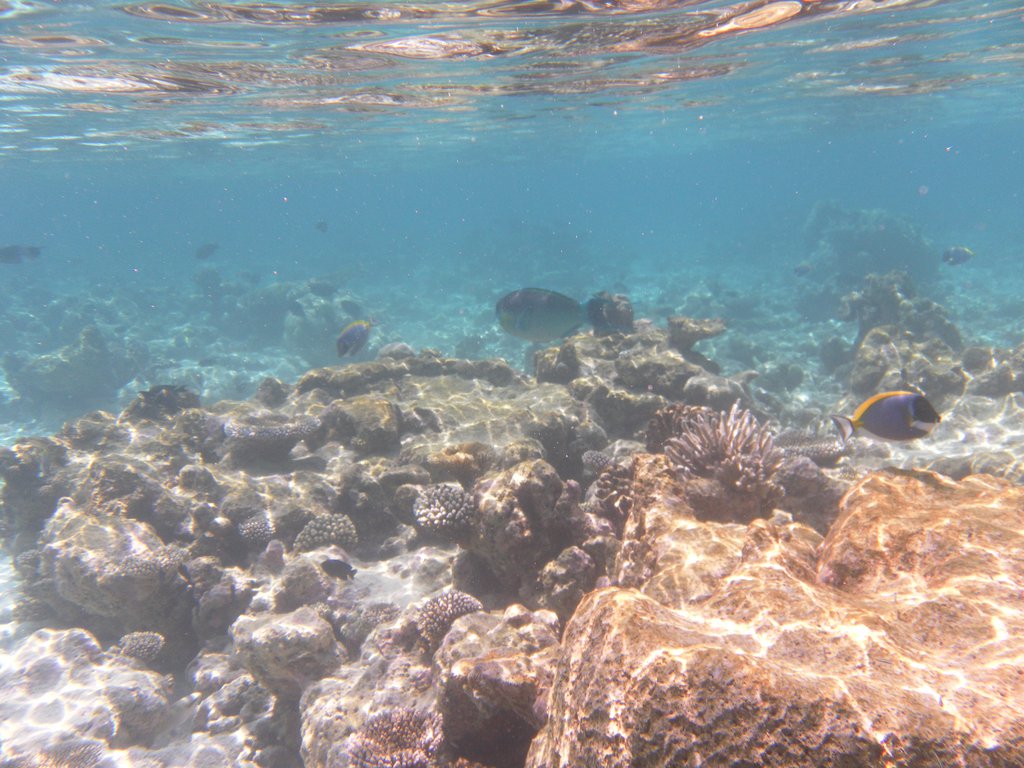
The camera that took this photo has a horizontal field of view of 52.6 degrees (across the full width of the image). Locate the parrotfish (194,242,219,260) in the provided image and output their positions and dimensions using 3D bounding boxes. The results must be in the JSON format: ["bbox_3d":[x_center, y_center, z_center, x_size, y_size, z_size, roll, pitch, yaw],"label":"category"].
[{"bbox_3d":[-1.918,-0.832,6.500,0.155,0.085,0.050,-22,13,-12],"label":"parrotfish"}]

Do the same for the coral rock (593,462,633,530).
[{"bbox_3d":[0.177,0.198,1.820,0.080,0.115,0.090,0,10,0],"label":"coral rock"}]

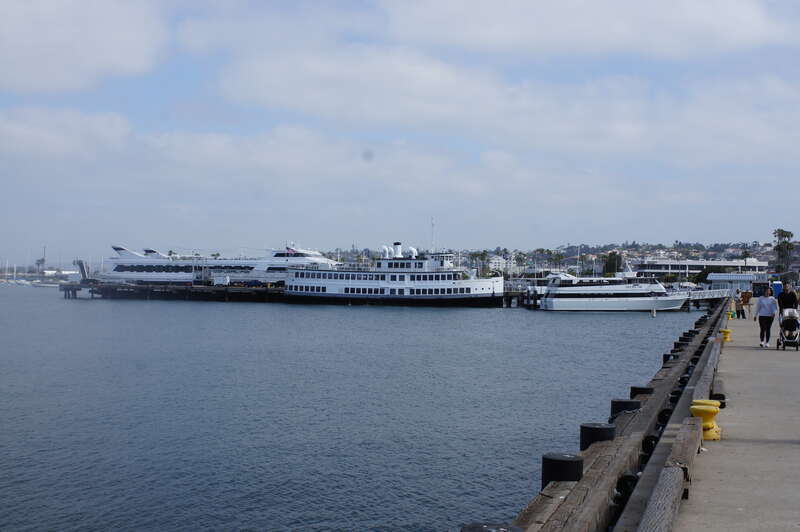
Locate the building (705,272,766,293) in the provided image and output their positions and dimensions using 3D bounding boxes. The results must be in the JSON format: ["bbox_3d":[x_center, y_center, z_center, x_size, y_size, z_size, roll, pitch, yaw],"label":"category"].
[{"bbox_3d":[47.288,2.872,140.000,8.400,3.700,6.000,0,-1,19],"label":"building"}]

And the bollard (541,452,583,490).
[{"bbox_3d":[1.399,1.782,8.600,0.355,0.290,0.355,0,-1,19],"label":"bollard"}]

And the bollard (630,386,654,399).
[{"bbox_3d":[3.689,1.940,15.200,0.350,0.200,0.350,0,-1,19],"label":"bollard"}]

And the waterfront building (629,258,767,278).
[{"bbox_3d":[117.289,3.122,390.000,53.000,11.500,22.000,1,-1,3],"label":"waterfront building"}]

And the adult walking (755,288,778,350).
[{"bbox_3d":[10.110,1.431,27.600,0.560,1.660,0.360,0,-1,19],"label":"adult walking"}]

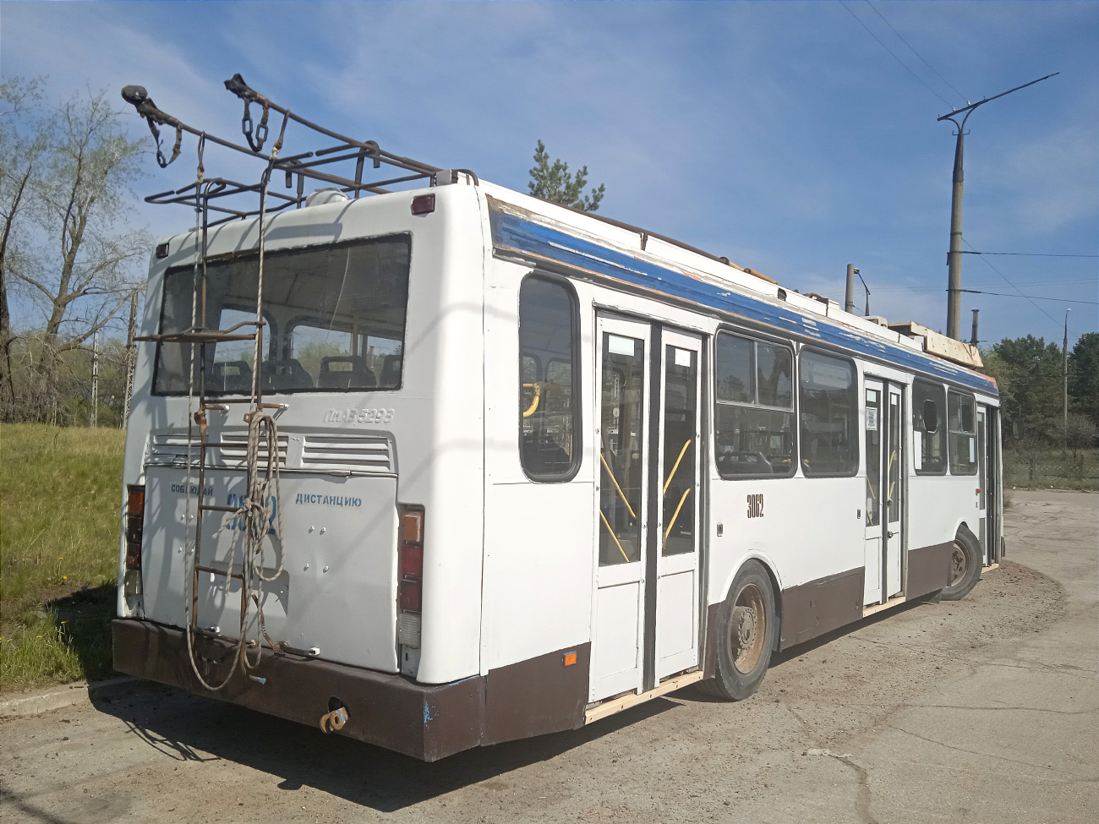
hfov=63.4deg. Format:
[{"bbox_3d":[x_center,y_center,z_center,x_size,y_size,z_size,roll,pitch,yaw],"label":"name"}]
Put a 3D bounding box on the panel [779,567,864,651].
[{"bbox_3d":[2.135,1.504,6.921,0.050,0.426,1.744,-1,-3,37],"label":"panel"}]

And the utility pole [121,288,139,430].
[{"bbox_3d":[-22.646,-2.295,48.000,0.400,9.000,0.400,6,-3,-25],"label":"utility pole"}]

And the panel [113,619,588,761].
[{"bbox_3d":[-1.153,1.351,4.786,2.500,0.370,1.130,-2,-4,37],"label":"panel"}]

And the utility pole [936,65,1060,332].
[{"bbox_3d":[10.482,-2.418,21.032,0.450,10.500,3.030,4,-3,-30],"label":"utility pole"}]

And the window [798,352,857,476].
[{"bbox_3d":[2.217,0.026,7.069,0.050,0.989,1.317,-1,-3,37],"label":"window"}]

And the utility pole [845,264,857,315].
[{"bbox_3d":[11.437,-1.130,33.782,0.420,9.016,0.420,1,-3,0],"label":"utility pole"}]

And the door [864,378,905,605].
[{"bbox_3d":[3.075,0.738,8.225,0.060,1.996,1.159,-1,-3,37],"label":"door"}]

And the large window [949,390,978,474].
[{"bbox_3d":[5.317,0.284,11.446,0.060,1.060,1.460,-2,-4,37],"label":"large window"}]

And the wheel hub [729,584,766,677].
[{"bbox_3d":[1.243,1.442,5.966,0.200,0.600,0.600,-1,-3,37],"label":"wheel hub"}]

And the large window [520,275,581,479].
[{"bbox_3d":[-0.004,-0.156,4.180,0.050,0.982,0.492,-1,-3,37],"label":"large window"}]

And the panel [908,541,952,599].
[{"bbox_3d":[4.003,1.639,9.352,0.050,0.469,1.812,-1,-3,37],"label":"panel"}]

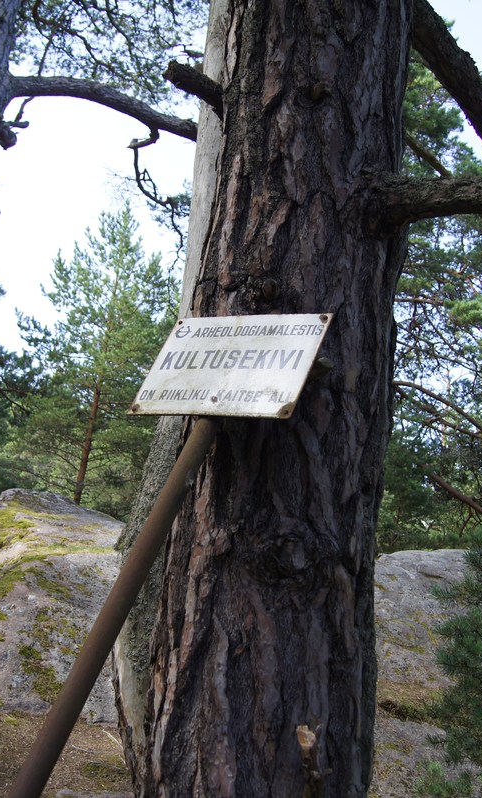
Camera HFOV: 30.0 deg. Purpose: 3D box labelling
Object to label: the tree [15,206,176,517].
[{"bbox_3d":[-2.549,0.437,16.105,3.100,8.340,3.100,7,-10,-9],"label":"tree"}]

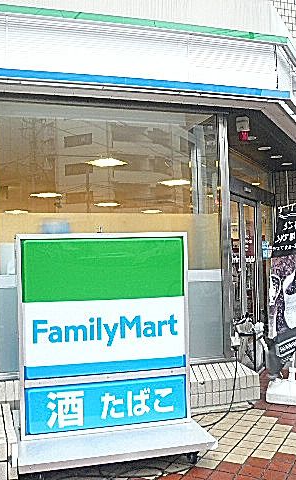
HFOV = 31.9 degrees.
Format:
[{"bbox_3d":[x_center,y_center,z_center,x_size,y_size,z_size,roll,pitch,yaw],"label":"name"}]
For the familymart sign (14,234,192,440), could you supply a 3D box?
[{"bbox_3d":[-0.321,0.693,3.971,1.300,1.460,0.180,-1,-1,-17],"label":"familymart sign"}]

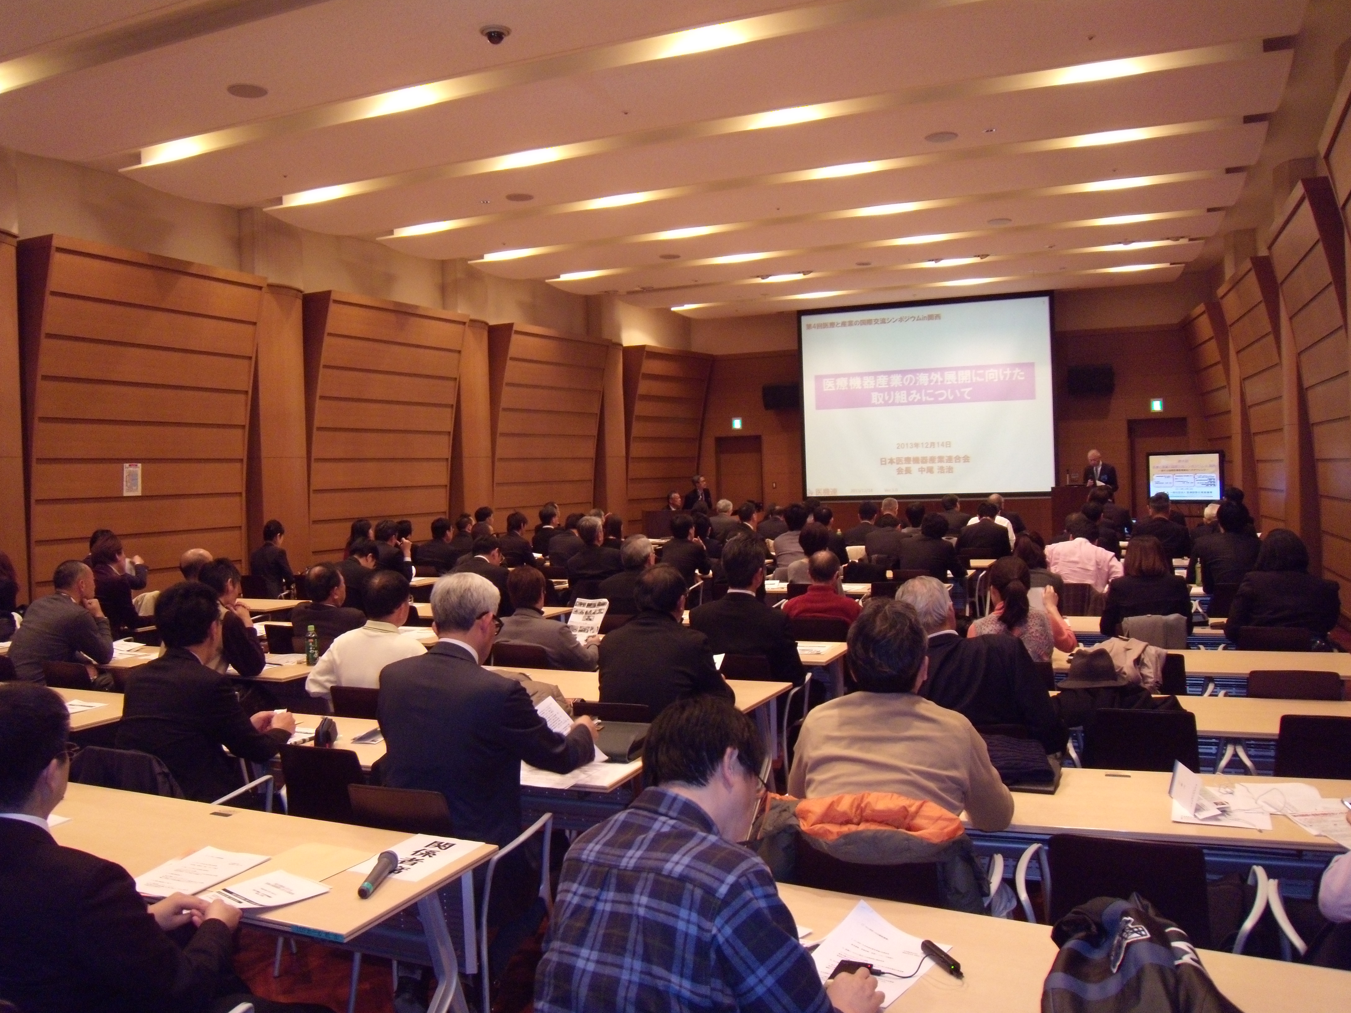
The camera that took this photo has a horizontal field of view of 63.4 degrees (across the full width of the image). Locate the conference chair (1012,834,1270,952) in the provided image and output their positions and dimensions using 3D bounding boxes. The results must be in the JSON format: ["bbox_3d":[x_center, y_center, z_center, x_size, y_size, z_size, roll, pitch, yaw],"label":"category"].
[{"bbox_3d":[1.158,1.161,2.728,0.560,0.810,0.560,-1,2,23],"label":"conference chair"}]

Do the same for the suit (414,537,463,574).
[{"bbox_3d":[-2.396,0.628,11.100,0.470,0.670,0.400,0,2,29],"label":"suit"}]

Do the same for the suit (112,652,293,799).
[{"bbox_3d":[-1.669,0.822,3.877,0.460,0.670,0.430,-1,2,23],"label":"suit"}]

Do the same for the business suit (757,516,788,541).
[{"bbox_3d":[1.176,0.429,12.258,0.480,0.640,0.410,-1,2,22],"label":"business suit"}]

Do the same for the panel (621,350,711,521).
[{"bbox_3d":[-0.054,-1.034,21.186,0.540,3.930,2.374,0,2,34],"label":"panel"}]

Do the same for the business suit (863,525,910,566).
[{"bbox_3d":[2.054,0.539,10.500,0.520,0.670,0.400,-1,2,21],"label":"business suit"}]

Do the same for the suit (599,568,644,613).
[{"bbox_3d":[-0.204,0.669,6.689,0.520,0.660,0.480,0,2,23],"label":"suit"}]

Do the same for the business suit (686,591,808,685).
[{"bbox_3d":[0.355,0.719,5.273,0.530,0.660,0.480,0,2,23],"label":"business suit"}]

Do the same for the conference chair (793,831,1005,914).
[{"bbox_3d":[0.576,1.159,2.905,0.560,0.840,0.560,-1,2,14],"label":"conference chair"}]

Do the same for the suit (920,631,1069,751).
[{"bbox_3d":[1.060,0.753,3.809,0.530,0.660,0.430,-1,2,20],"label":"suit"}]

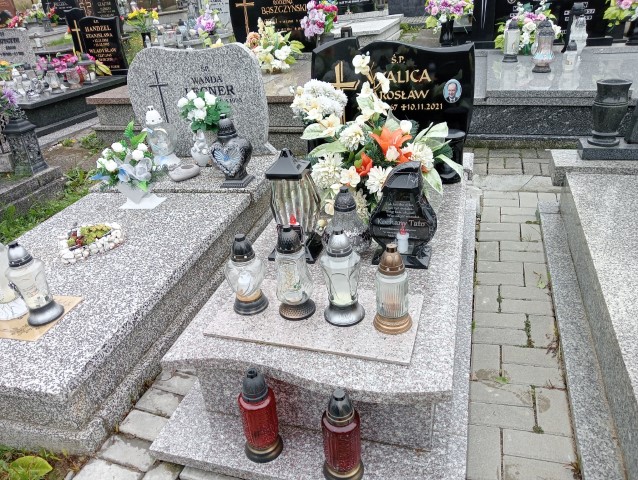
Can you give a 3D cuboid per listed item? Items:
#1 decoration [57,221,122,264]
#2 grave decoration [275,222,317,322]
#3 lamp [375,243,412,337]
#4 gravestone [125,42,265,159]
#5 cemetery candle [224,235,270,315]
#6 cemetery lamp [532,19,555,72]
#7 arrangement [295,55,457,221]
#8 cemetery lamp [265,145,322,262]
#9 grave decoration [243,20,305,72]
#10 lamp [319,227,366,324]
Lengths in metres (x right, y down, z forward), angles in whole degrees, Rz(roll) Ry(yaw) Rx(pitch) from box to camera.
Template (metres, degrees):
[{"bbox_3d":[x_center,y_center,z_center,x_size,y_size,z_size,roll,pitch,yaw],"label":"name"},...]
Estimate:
[{"bbox_3d":[-1.039,-0.009,2.331,0.296,0.066,0.226,-25,31,-30],"label":"decoration"},{"bbox_3d":[-0.085,0.098,1.665,0.125,0.305,0.125,-5,28,2],"label":"grave decoration"},{"bbox_3d":[0.221,0.140,1.562,0.123,0.270,0.123,3,29,17],"label":"lamp"},{"bbox_3d":[-0.740,-0.871,3.260,0.893,0.681,0.080,1,28,17],"label":"gravestone"},{"bbox_3d":[-0.220,0.096,1.569,0.122,0.247,0.115,4,29,16],"label":"cemetery candle"},{"bbox_3d":[1.656,-1.425,3.795,0.165,0.338,0.165,3,29,17],"label":"cemetery lamp"},{"bbox_3d":[0.254,-0.441,2.295,0.680,0.640,0.450,3,29,17],"label":"arrangement"},{"bbox_3d":[-0.110,-0.146,2.027,0.205,0.435,0.180,3,29,17],"label":"cemetery lamp"},{"bbox_3d":[-0.442,-1.898,5.032,0.530,0.420,0.400,3,29,17],"label":"grave decoration"},{"bbox_3d":[0.071,0.110,1.618,0.135,0.299,0.135,-5,28,2],"label":"lamp"}]

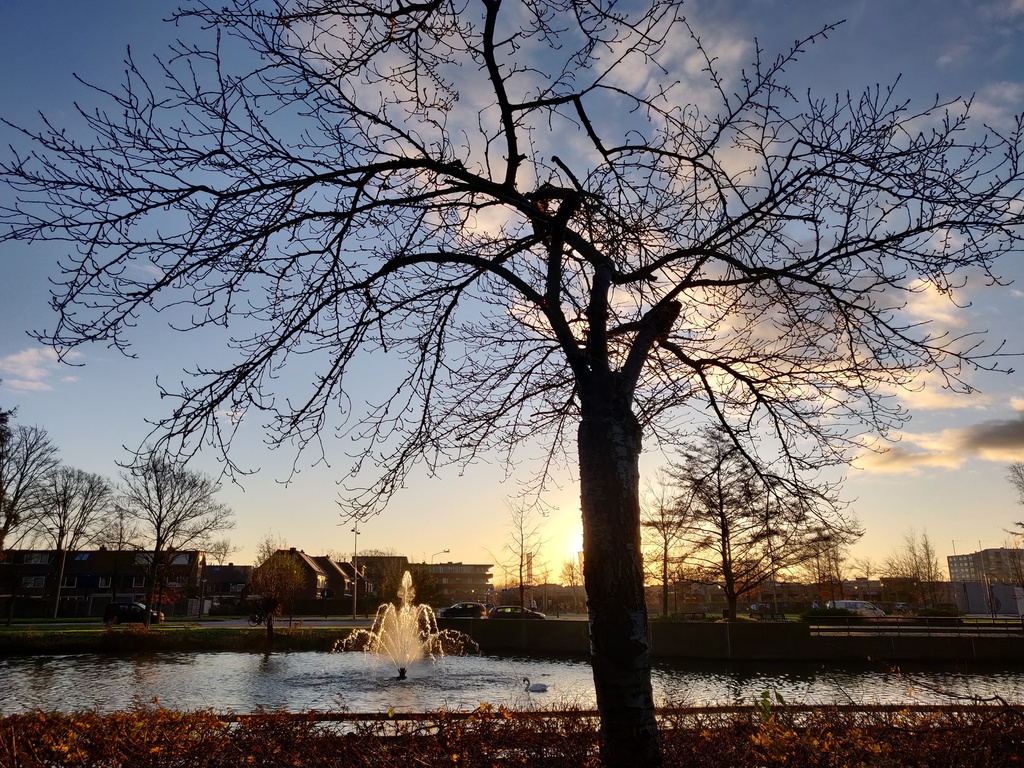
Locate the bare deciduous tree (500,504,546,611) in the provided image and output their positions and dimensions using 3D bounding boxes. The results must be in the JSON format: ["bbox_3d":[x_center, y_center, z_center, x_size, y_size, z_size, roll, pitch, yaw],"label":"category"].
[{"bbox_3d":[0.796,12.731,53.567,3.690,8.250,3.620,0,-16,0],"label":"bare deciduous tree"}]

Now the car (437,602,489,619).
[{"bbox_3d":[-4.287,19.689,64.049,4.050,1.500,1.750,-1,-16,2],"label":"car"}]

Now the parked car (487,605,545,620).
[{"bbox_3d":[0.354,18.272,58.212,4.350,1.450,1.780,0,-16,0],"label":"parked car"}]

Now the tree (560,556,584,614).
[{"bbox_3d":[7.343,24.362,89.763,3.160,6.680,3.090,0,-16,0],"label":"tree"}]

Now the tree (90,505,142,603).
[{"bbox_3d":[-39.077,17.191,73.095,5.140,10.500,5.040,0,-16,0],"label":"tree"}]

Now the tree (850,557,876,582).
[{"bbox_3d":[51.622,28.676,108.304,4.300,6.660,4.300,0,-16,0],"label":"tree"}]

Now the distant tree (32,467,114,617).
[{"bbox_3d":[-42.539,15.123,71.633,7.600,14.390,7.600,0,-16,0],"label":"distant tree"}]

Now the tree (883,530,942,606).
[{"bbox_3d":[54.683,25.117,100.991,8.190,10.610,8.030,0,-16,0],"label":"tree"}]

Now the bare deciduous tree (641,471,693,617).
[{"bbox_3d":[12.896,13.160,61.768,4.670,11.950,4.580,0,-16,0],"label":"bare deciduous tree"}]

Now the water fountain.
[{"bbox_3d":[-4.563,10.199,31.400,5.900,4.380,5.900,0,-16,0],"label":"water fountain"}]

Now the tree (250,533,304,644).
[{"bbox_3d":[-14.877,12.983,46.732,3.540,6.570,3.470,0,-16,0],"label":"tree"}]

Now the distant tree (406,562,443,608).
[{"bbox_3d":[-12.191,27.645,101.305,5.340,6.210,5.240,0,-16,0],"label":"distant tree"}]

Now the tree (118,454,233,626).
[{"bbox_3d":[-24.845,11.382,54.495,8.200,12.540,8.200,0,-16,0],"label":"tree"}]

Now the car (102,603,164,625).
[{"bbox_3d":[-29.576,17.946,57.786,4.050,1.560,1.750,0,-16,0],"label":"car"}]

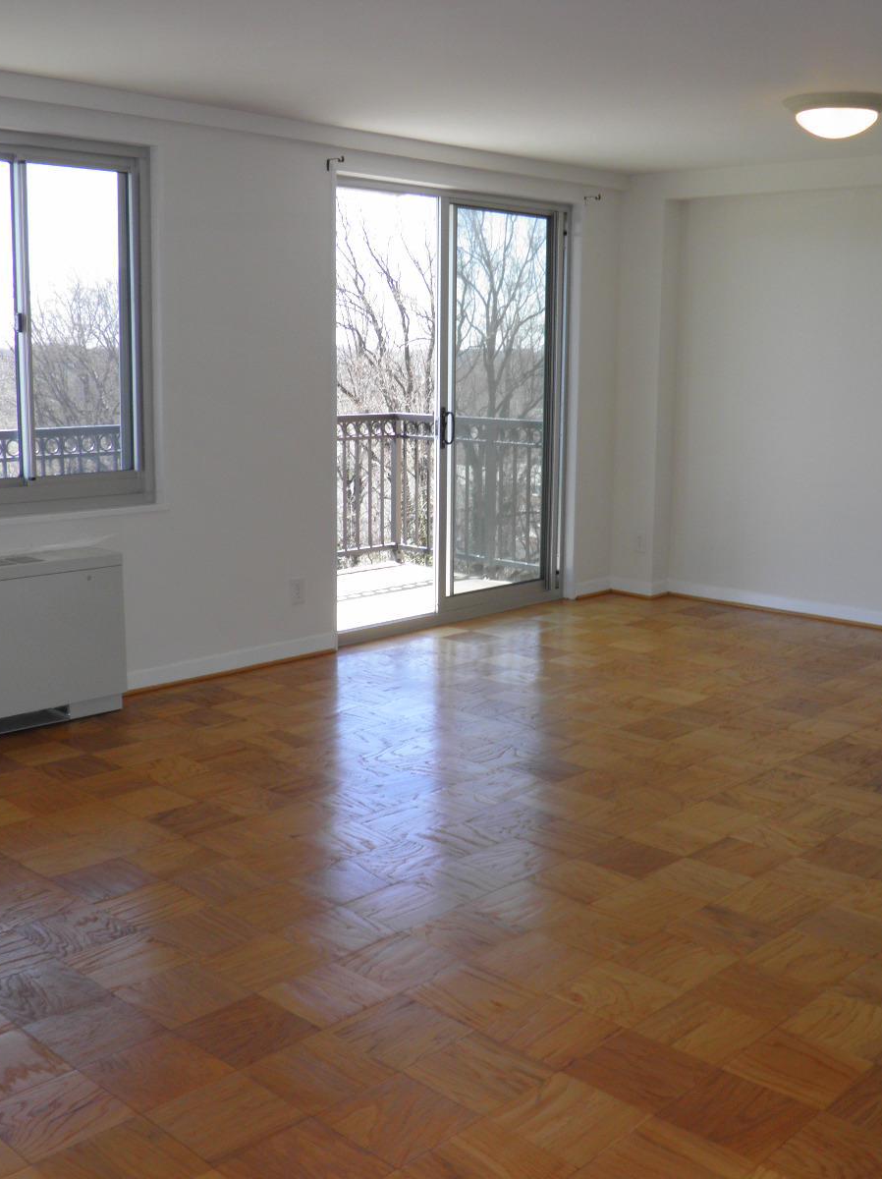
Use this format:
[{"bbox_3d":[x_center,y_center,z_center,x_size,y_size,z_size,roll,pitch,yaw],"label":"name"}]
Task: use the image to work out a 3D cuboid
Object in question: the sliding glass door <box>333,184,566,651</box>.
[{"bbox_3d":[0.069,-0.930,6.721,0.100,2.170,1.730,10,14,43],"label":"sliding glass door"}]

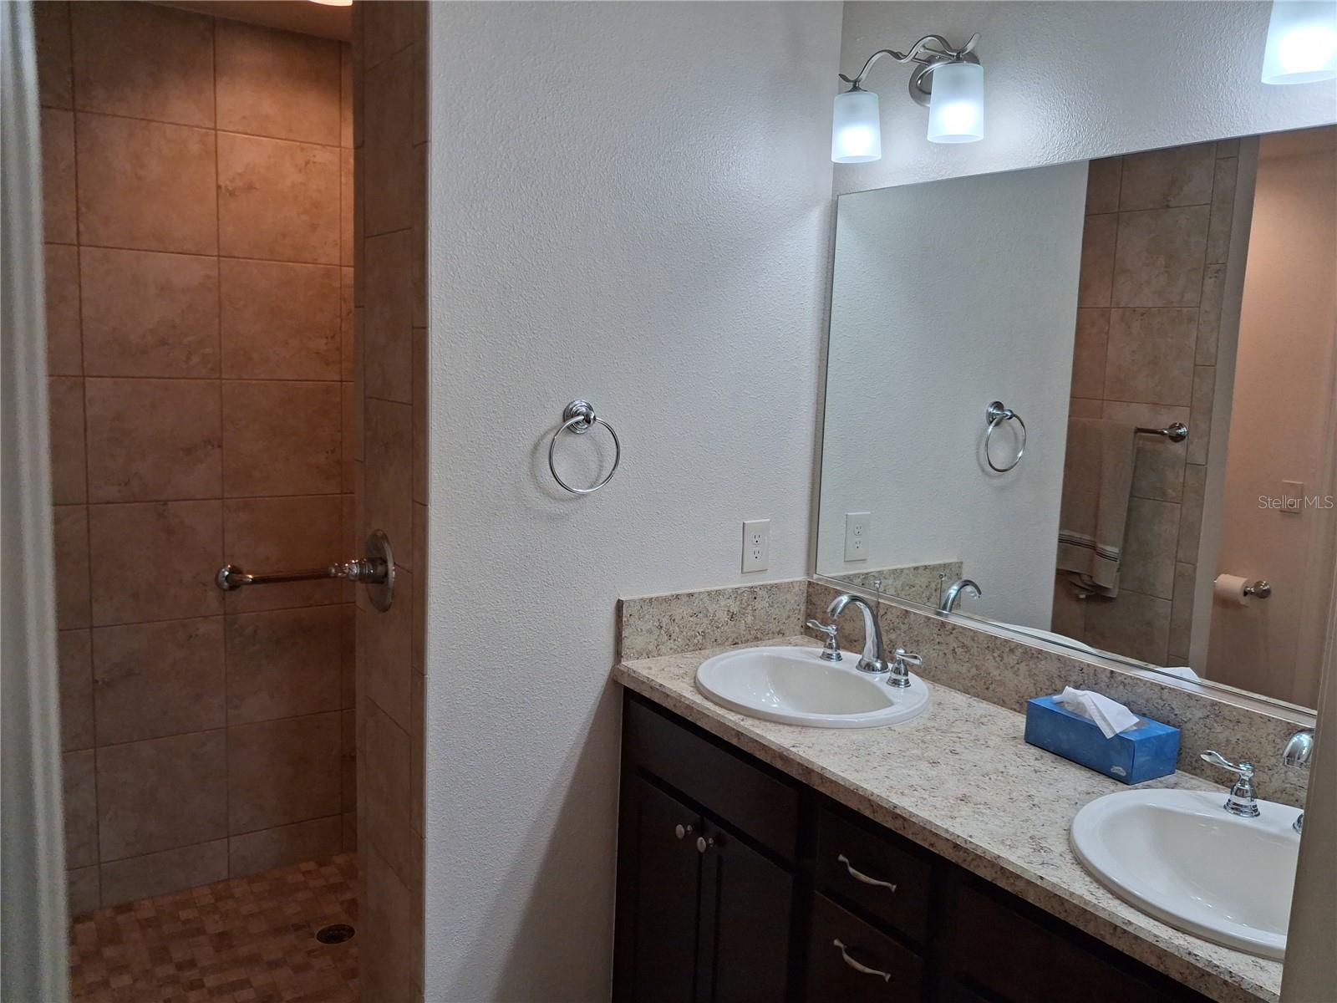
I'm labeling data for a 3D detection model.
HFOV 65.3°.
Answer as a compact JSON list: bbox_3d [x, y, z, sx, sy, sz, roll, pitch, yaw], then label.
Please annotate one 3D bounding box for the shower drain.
[{"bbox_3d":[-0.906,1.182,2.839,0.108,0.010,0.108,2,7,0],"label":"shower drain"}]

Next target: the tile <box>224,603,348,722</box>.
[{"bbox_3d":[-1.141,0.484,3.107,0.332,0.332,0.010,-3,9,-34],"label":"tile"}]

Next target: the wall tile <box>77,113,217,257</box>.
[{"bbox_3d":[-1.348,-0.818,2.705,0.328,0.328,0.010,-3,9,-35],"label":"wall tile"}]

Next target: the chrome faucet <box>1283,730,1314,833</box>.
[{"bbox_3d":[0.899,0.393,1.459,0.172,0.174,0.066,-3,9,-34],"label":"chrome faucet"}]

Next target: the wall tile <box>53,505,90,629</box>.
[{"bbox_3d":[-1.677,0.182,2.712,0.300,0.334,0.010,-3,9,-34],"label":"wall tile"}]

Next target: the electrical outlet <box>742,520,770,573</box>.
[{"bbox_3d":[0.208,0.107,2.448,0.080,0.121,0.008,-3,9,-35],"label":"electrical outlet"}]

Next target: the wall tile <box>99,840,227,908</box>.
[{"bbox_3d":[-1.449,1.067,3.014,0.334,0.131,0.010,-3,9,-34],"label":"wall tile"}]

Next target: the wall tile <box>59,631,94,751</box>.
[{"bbox_3d":[-1.696,0.512,2.733,0.332,0.332,0.010,-3,9,-34],"label":"wall tile"}]

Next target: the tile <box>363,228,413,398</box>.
[{"bbox_3d":[-0.559,-0.368,2.097,0.010,0.328,0.273,-3,9,-35],"label":"tile"}]

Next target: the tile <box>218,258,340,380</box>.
[{"bbox_3d":[-1.089,-0.505,2.938,0.328,0.328,0.010,-3,9,-35],"label":"tile"}]

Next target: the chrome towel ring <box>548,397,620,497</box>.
[{"bbox_3d":[-0.177,-0.110,2.123,0.165,0.189,0.065,-3,9,-34],"label":"chrome towel ring"}]

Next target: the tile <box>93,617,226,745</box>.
[{"bbox_3d":[-1.426,0.501,2.937,0.334,0.334,0.010,-3,9,-34],"label":"tile"}]

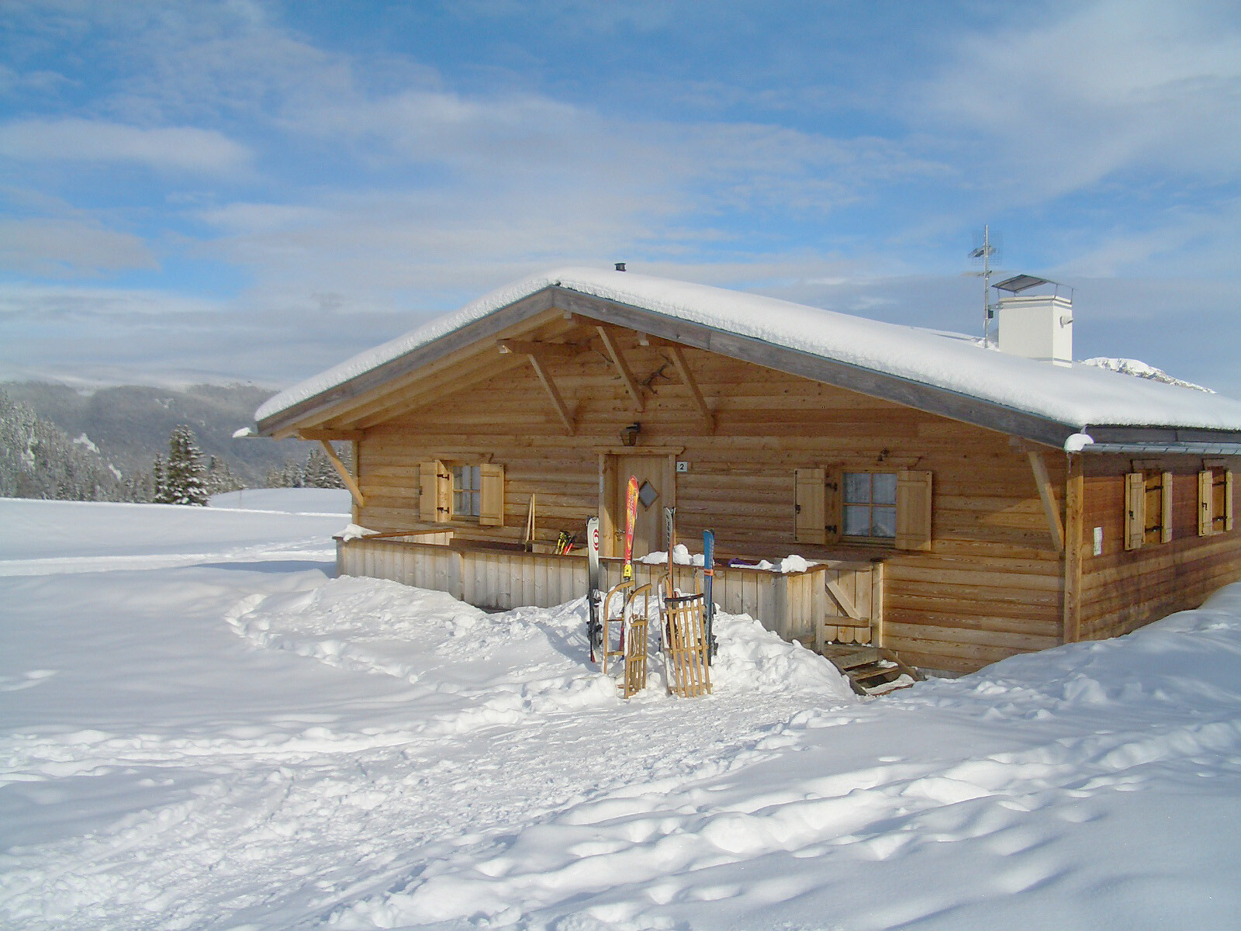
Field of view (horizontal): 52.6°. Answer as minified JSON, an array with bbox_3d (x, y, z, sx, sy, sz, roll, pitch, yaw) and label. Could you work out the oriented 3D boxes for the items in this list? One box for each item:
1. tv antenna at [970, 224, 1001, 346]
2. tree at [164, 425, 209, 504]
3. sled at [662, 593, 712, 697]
[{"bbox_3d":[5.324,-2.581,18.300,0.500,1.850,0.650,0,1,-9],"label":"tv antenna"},{"bbox_3d":[-32.885,0.110,95.000,3.500,6.200,3.500,0,1,0],"label":"tree"},{"bbox_3d":[0.561,1.445,10.750,0.350,1.050,0.230,-5,-3,-16],"label":"sled"}]

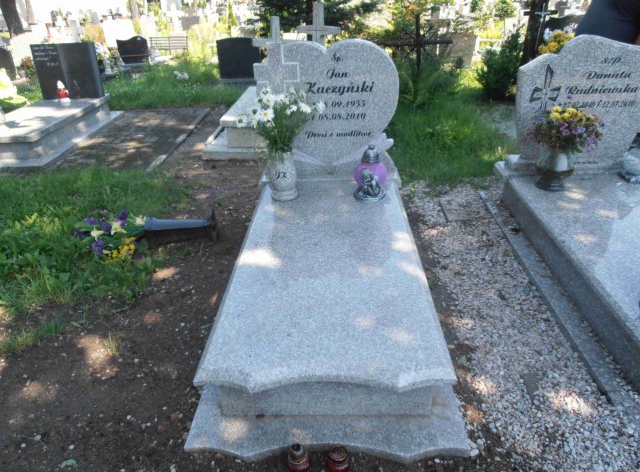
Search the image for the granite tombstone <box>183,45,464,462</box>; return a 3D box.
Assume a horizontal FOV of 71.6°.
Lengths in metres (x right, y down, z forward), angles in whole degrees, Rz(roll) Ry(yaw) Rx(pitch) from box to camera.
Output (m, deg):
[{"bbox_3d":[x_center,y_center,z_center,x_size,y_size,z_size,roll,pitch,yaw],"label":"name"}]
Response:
[{"bbox_3d":[0.031,-0.204,2.129,1.000,1.190,2.000,-1,30,2],"label":"granite tombstone"}]

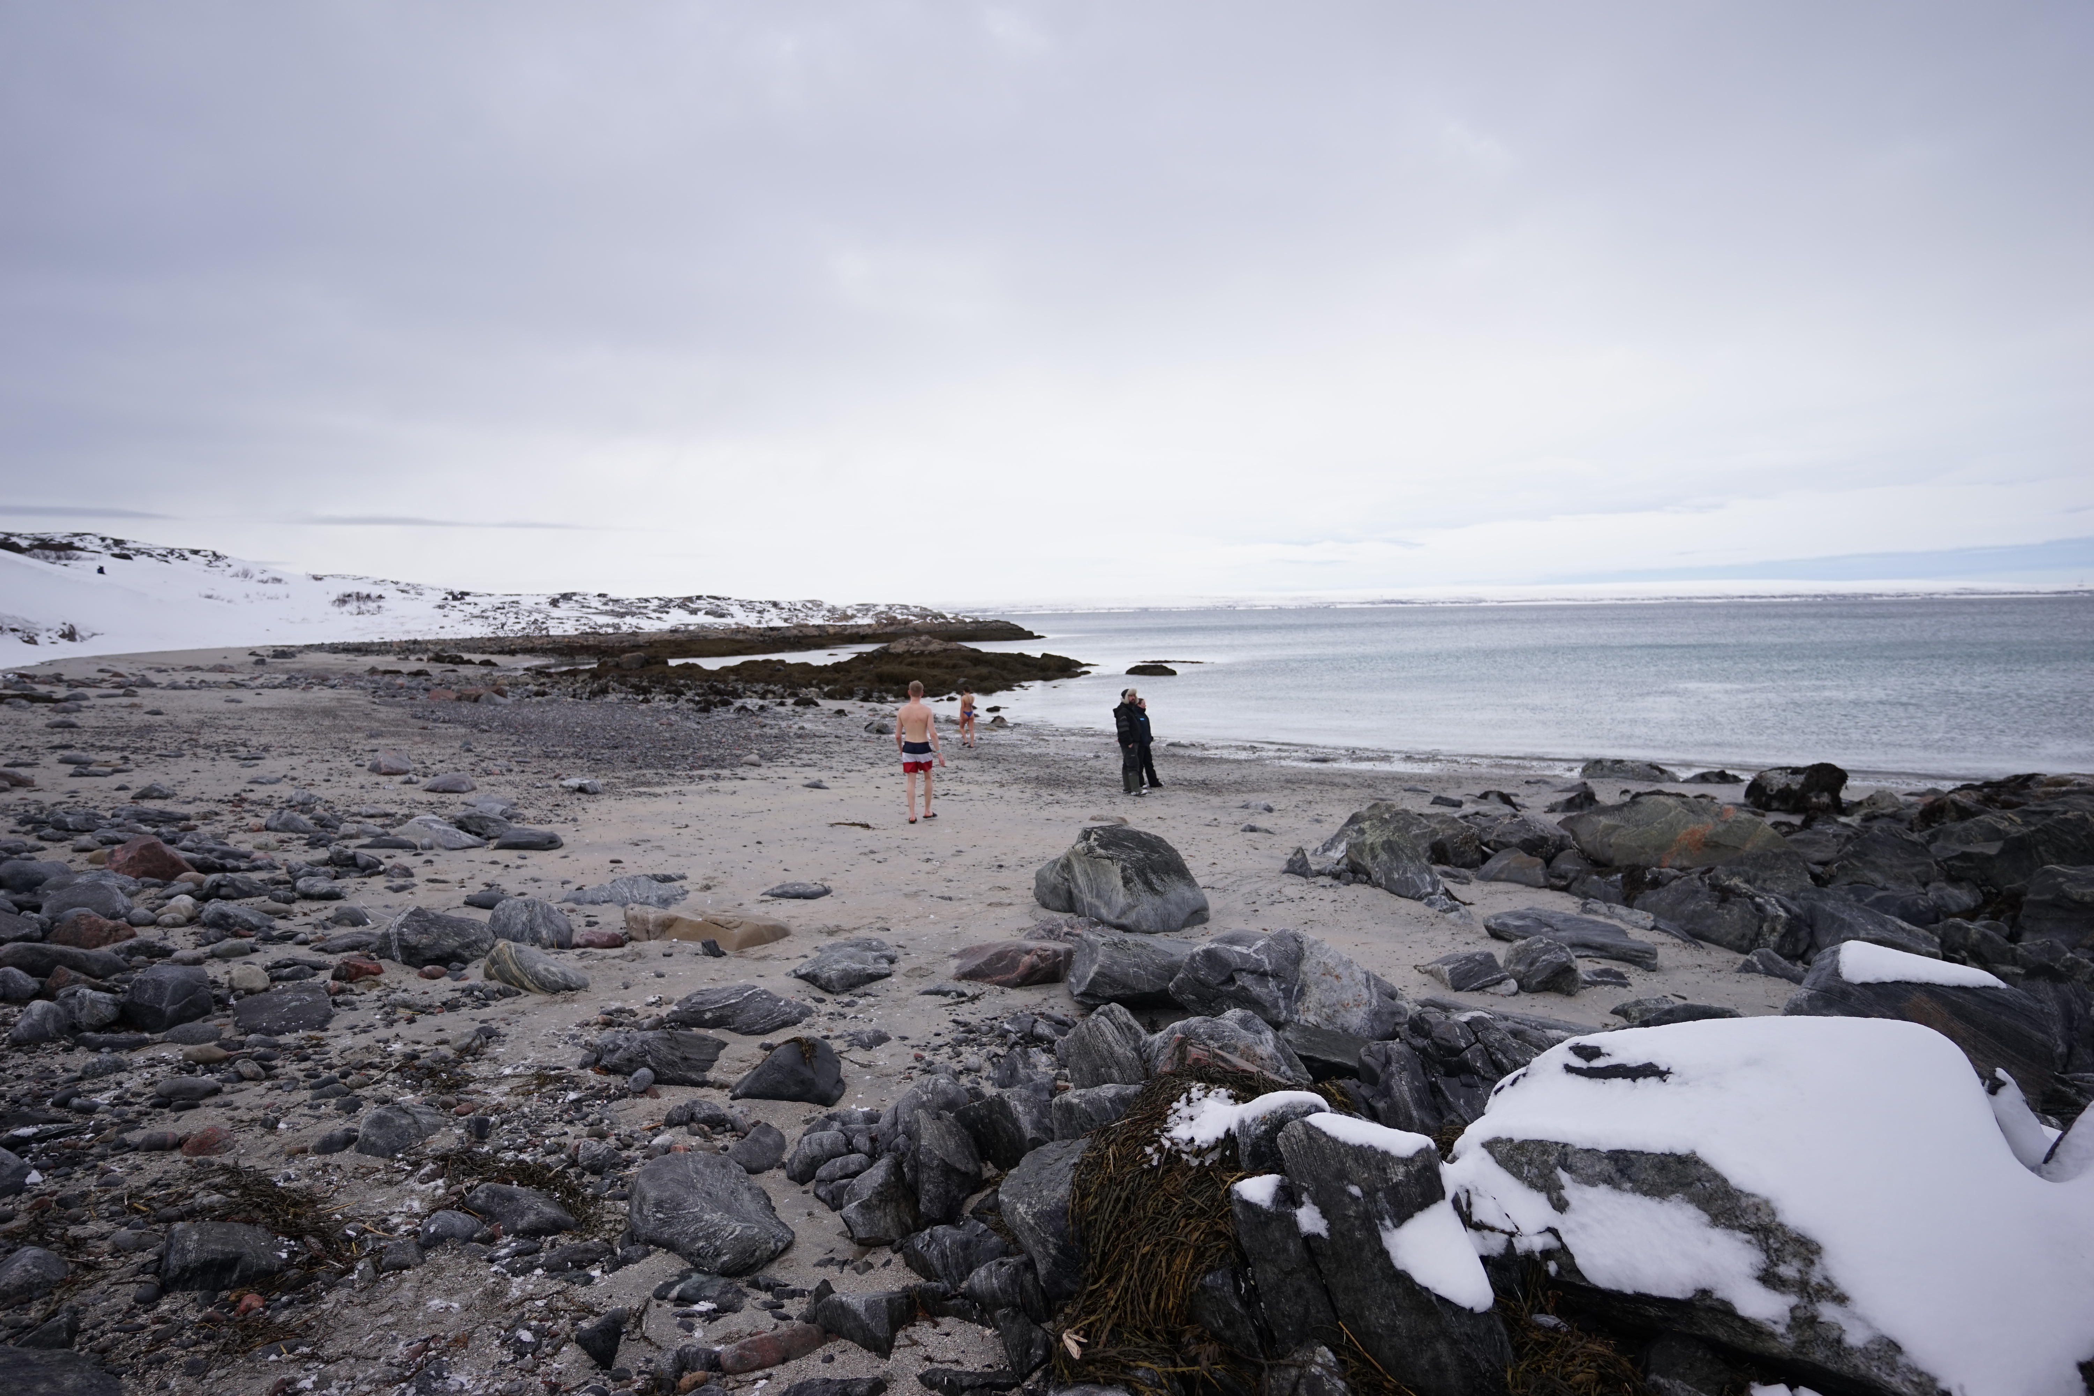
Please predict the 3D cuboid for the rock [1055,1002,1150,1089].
[{"bbox_3d":[0.237,1.490,4.276,0.407,0.333,0.346,0,5,10],"label":"rock"}]

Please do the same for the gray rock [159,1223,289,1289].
[{"bbox_3d":[-2.444,1.665,2.953,0.299,0.117,0.194,-3,5,-25],"label":"gray rock"}]

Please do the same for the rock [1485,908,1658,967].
[{"bbox_3d":[3.707,1.661,7.031,1.119,0.252,0.481,4,7,43],"label":"rock"}]

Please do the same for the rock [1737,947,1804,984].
[{"bbox_3d":[4.648,1.710,6.327,0.405,0.185,0.263,3,6,36],"label":"rock"}]

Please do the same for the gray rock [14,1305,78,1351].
[{"bbox_3d":[-2.664,1.678,2.632,0.118,0.085,0.082,-5,6,-38],"label":"gray rock"}]

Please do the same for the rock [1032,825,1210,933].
[{"bbox_3d":[0.572,1.379,7.591,1.328,0.727,1.062,0,5,15],"label":"rock"}]

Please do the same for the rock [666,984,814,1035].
[{"bbox_3d":[-1.597,1.625,5.167,0.739,0.181,0.406,-1,5,0],"label":"rock"}]

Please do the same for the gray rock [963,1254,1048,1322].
[{"bbox_3d":[-0.109,1.688,2.830,0.261,0.139,0.188,-1,5,0],"label":"gray rock"}]

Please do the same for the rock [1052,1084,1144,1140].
[{"bbox_3d":[0.201,1.559,3.731,0.367,0.190,0.257,0,5,10],"label":"rock"}]

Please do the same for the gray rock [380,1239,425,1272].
[{"bbox_3d":[-1.965,1.704,3.020,0.116,0.065,0.087,-3,5,-25],"label":"gray rock"}]

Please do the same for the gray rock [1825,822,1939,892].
[{"bbox_3d":[7.164,1.388,8.508,0.734,0.569,0.551,2,6,35],"label":"gray rock"}]

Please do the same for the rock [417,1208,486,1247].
[{"bbox_3d":[-1.902,1.694,3.157,0.179,0.083,0.104,-4,6,-30],"label":"rock"}]

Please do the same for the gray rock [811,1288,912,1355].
[{"bbox_3d":[-0.447,1.528,2.420,0.260,0.130,0.160,-1,5,-5],"label":"gray rock"}]

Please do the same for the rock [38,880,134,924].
[{"bbox_3d":[-6.221,1.341,6.419,0.432,0.263,0.324,-4,6,-30],"label":"rock"}]

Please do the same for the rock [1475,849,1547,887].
[{"bbox_3d":[4.447,1.627,9.487,0.626,0.332,0.438,-1,5,-5],"label":"rock"}]

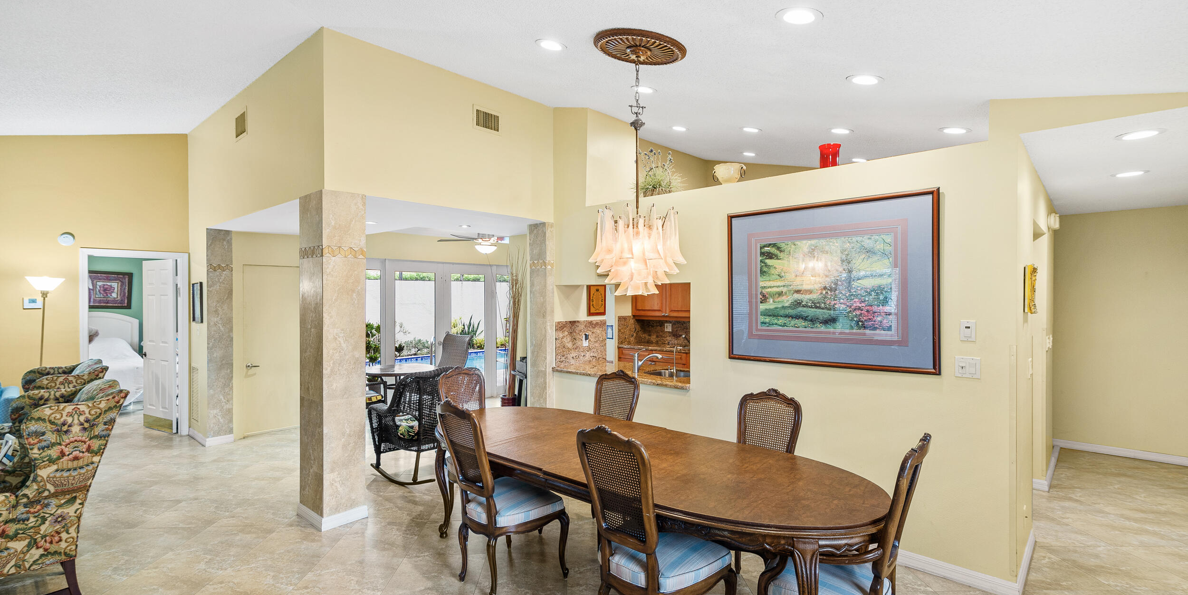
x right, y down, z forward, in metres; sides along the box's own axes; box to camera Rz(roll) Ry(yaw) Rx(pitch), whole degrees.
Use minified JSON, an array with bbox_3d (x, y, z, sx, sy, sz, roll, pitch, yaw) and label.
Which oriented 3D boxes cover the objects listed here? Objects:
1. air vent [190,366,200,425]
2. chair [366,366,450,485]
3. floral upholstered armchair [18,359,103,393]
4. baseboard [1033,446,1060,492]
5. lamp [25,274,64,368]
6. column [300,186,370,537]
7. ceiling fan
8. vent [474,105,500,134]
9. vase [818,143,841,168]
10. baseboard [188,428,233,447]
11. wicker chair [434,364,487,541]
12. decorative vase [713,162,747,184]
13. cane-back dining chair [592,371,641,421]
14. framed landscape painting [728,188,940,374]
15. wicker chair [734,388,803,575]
[{"bbox_3d":[-4.580,1.110,6.060,0.500,0.660,0.025,0,0,43],"label":"air vent"},{"bbox_3d":[-1.506,1.106,4.820,0.900,1.000,0.680,0,0,25],"label":"chair"},{"bbox_3d":[-4.088,1.056,3.799,0.760,1.110,0.840,0,0,43],"label":"floral upholstered armchair"},{"bbox_3d":[4.310,1.549,4.999,0.110,0.094,1.760,0,0,44],"label":"baseboard"},{"bbox_3d":[-5.354,0.690,5.120,0.280,1.820,0.280,0,0,43],"label":"lamp"},{"bbox_3d":[-1.925,0.432,3.906,0.450,2.364,0.320,0,0,44],"label":"column"},{"bbox_3d":[-1.422,-0.785,7.000,1.300,0.420,1.300,0,0,44],"label":"ceiling fan"},{"bbox_3d":[-0.931,-1.556,4.640,0.020,0.200,0.300,0,0,44],"label":"vent"},{"bbox_3d":[1.596,-0.946,3.572,0.155,0.190,0.155,0,0,44],"label":"vase"},{"bbox_3d":[-4.379,1.563,6.039,0.760,0.100,0.260,0,0,43],"label":"baseboard"},{"bbox_3d":[-0.809,1.071,3.813,0.610,1.080,0.560,0,0,44],"label":"wicker chair"},{"bbox_3d":[1.065,-0.947,4.106,0.250,0.190,0.220,0,0,44],"label":"decorative vase"},{"bbox_3d":[-0.033,1.068,3.656,0.530,1.070,0.620,0,0,43],"label":"cane-back dining chair"},{"bbox_3d":[1.486,-0.083,3.455,1.335,1.070,0.035,0,0,43],"label":"framed landscape painting"},{"bbox_3d":[0.835,1.065,2.861,0.540,1.080,0.600,0,0,44],"label":"wicker chair"}]

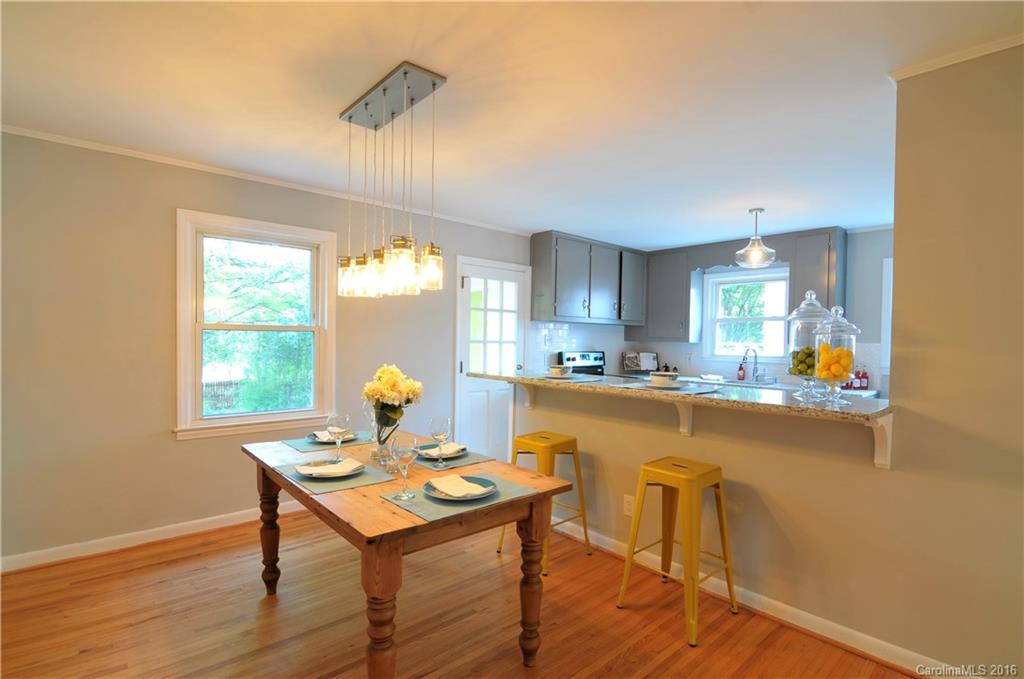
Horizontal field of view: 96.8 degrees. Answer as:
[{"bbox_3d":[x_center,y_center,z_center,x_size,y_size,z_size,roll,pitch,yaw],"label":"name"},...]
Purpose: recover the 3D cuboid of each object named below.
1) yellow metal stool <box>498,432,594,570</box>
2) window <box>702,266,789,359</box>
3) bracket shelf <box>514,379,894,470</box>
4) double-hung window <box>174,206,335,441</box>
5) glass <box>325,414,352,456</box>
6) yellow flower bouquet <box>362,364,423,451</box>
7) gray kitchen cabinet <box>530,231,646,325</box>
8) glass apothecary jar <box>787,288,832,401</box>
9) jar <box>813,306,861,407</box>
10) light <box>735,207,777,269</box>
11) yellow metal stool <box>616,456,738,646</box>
[{"bbox_3d":[0.205,0.962,2.798,0.410,0.710,0.410,1,1,-44],"label":"yellow metal stool"},{"bbox_3d":[2.678,-0.277,5.195,0.950,1.020,0.100,1,0,45],"label":"window"},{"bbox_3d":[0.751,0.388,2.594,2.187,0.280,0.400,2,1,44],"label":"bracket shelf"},{"bbox_3d":[-1.796,-0.083,3.282,1.030,1.530,0.100,1,0,-38],"label":"double-hung window"},{"bbox_3d":[-0.806,0.447,2.122,0.107,0.222,0.107,1,1,-21],"label":"glass"},{"bbox_3d":[-0.531,0.313,2.047,0.265,0.395,0.250,1,1,-14],"label":"yellow flower bouquet"},{"bbox_3d":[0.939,-0.639,5.238,1.620,0.930,0.320,1,0,-38],"label":"gray kitchen cabinet"},{"bbox_3d":[1.407,0.026,2.143,0.185,0.500,0.185,1,0,45],"label":"glass apothecary jar"},{"bbox_3d":[1.402,0.067,1.958,0.190,0.420,0.190,2,1,36],"label":"jar"},{"bbox_3d":[2.053,-0.856,3.821,0.300,0.470,0.300,1,0,-38],"label":"light"},{"bbox_3d":[0.822,0.979,2.235,0.410,0.710,0.410,1,1,-42],"label":"yellow metal stool"}]

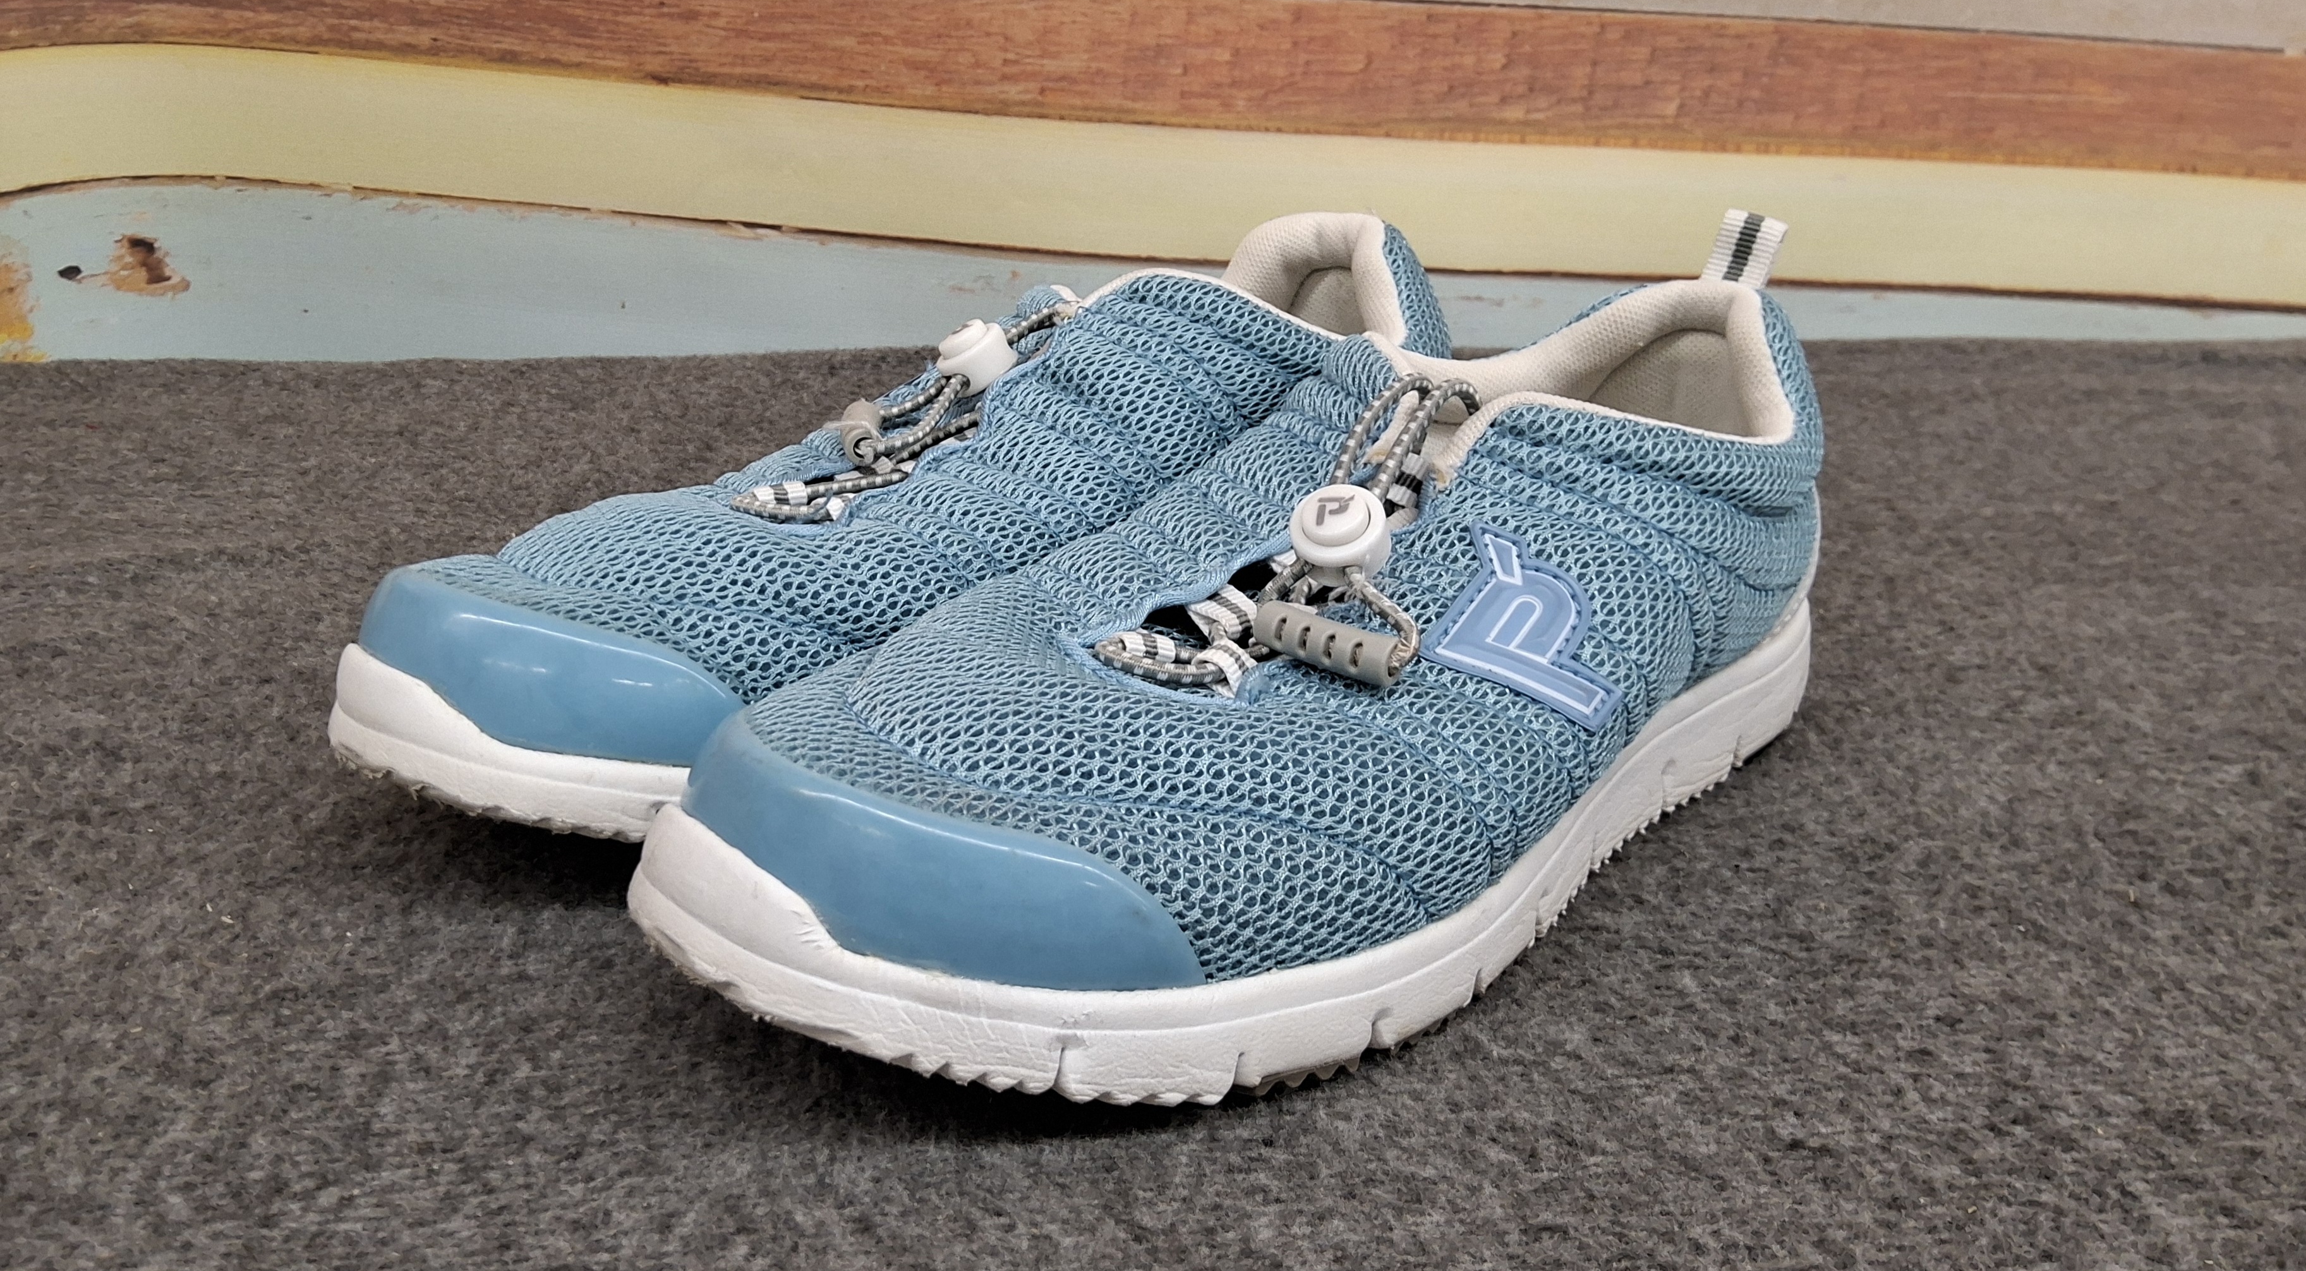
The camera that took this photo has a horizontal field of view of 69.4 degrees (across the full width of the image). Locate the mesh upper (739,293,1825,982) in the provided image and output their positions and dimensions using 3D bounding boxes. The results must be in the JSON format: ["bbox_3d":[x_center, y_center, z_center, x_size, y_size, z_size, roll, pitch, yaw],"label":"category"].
[{"bbox_3d":[0.045,-0.016,0.301,0.251,0.072,0.099,-19,28,-39],"label":"mesh upper"}]

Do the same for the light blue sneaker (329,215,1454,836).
[{"bbox_3d":[-0.041,-0.035,0.366,0.270,0.093,0.103,-16,27,-35],"label":"light blue sneaker"}]

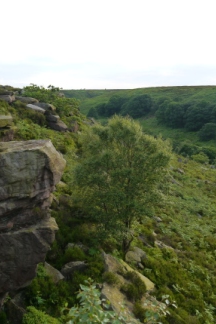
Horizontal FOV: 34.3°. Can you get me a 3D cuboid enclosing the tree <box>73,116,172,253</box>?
[{"bbox_3d":[0.590,1.030,14.300,4.000,5.700,3.900,0,11,0],"label":"tree"}]

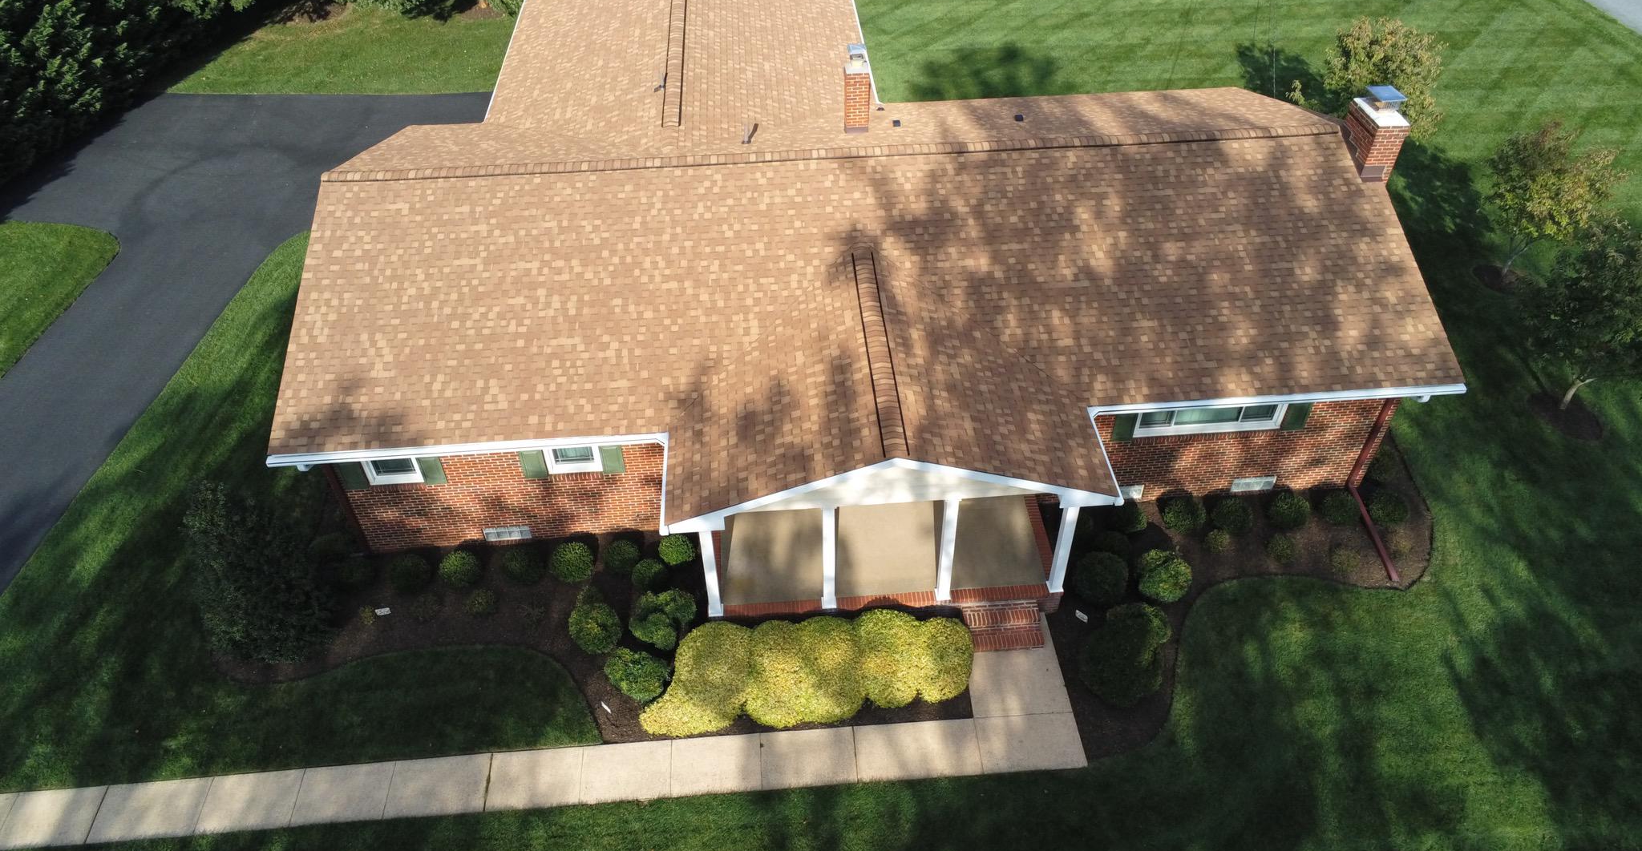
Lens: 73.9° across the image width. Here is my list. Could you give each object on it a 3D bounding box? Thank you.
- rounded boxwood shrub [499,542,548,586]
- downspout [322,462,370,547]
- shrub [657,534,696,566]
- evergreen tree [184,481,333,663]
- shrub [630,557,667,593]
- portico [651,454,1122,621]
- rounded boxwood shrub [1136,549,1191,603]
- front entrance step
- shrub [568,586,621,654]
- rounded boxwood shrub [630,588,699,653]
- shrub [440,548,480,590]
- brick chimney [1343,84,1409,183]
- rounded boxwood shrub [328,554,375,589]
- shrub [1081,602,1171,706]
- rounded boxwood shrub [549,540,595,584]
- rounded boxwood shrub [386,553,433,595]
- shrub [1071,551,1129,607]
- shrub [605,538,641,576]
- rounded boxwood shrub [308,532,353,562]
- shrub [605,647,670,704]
[{"bbox_3d":[-4.981,2.313,18.227,0.771,0.647,0.771,-3,44,-2],"label":"rounded boxwood shrub"},{"bbox_3d":[-7.849,1.211,17.906,0.100,2.750,0.085,-3,44,-2],"label":"downspout"},{"bbox_3d":[-2.462,2.089,18.615,0.640,0.600,0.640,-4,44,-2],"label":"shrub"},{"bbox_3d":[-8.962,2.245,16.888,2.100,3.000,2.100,-4,44,-2],"label":"evergreen tree"},{"bbox_3d":[-2.863,2.510,18.176,0.620,0.620,0.620,-4,44,-2],"label":"shrub"},{"bbox_3d":[0.946,0.829,16.717,6.500,3.550,2.580,-3,44,-2],"label":"portico"},{"bbox_3d":[5.574,2.445,17.716,0.867,0.807,0.867,-3,44,-2],"label":"rounded boxwood shrub"},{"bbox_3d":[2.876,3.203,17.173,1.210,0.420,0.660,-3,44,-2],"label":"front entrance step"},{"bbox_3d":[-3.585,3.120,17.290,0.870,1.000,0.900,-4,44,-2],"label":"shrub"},{"bbox_3d":[-2.474,3.059,17.192,1.042,0.912,1.042,-3,44,-2],"label":"rounded boxwood shrub"},{"bbox_3d":[-6.074,2.401,18.324,0.690,0.680,0.690,-4,44,-2],"label":"shrub"},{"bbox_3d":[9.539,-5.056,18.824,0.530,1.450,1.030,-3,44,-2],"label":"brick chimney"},{"bbox_3d":[-7.885,2.457,18.354,0.740,0.620,0.740,-4,44,-2],"label":"rounded boxwood shrub"},{"bbox_3d":[4.592,3.467,16.513,1.400,1.300,1.500,-4,44,-2],"label":"shrub"},{"bbox_3d":[-4.155,2.281,18.226,0.743,0.667,0.743,-3,44,-2],"label":"rounded boxwood shrub"},{"bbox_3d":[-6.831,2.461,18.133,0.720,0.625,0.720,-3,44,-2],"label":"rounded boxwood shrub"},{"bbox_3d":[4.553,2.501,17.815,0.940,0.880,0.940,-4,44,-2],"label":"shrub"},{"bbox_3d":[-3.341,2.234,18.458,0.640,0.640,0.640,-4,44,-2],"label":"shrub"},{"bbox_3d":[-8.412,2.154,18.710,0.700,0.580,0.700,-4,44,-2],"label":"rounded boxwood shrub"},{"bbox_3d":[-2.784,3.793,16.568,0.931,0.721,0.931,-3,44,-2],"label":"shrub"}]

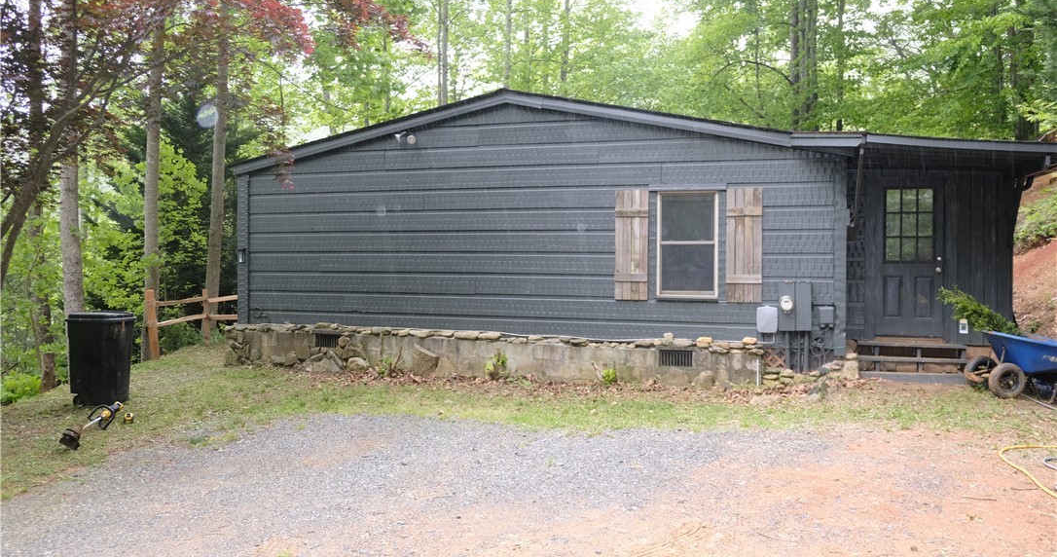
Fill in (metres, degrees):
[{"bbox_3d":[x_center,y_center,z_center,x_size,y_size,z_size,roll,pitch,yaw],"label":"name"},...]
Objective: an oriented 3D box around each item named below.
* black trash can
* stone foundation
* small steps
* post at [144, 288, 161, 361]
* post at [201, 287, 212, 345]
[{"bbox_3d":[-4.450,0.855,8.250,0.650,0.930,0.600,0,1,-22],"label":"black trash can"},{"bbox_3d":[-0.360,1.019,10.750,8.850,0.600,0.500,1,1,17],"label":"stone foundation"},{"bbox_3d":[4.650,0.955,9.570,1.200,0.450,0.650,1,1,17],"label":"small steps"},{"bbox_3d":[-5.688,0.700,12.000,0.115,1.070,0.115,-4,1,17],"label":"post"},{"bbox_3d":[-5.966,0.713,14.700,0.110,1.060,0.110,-2,1,17],"label":"post"}]

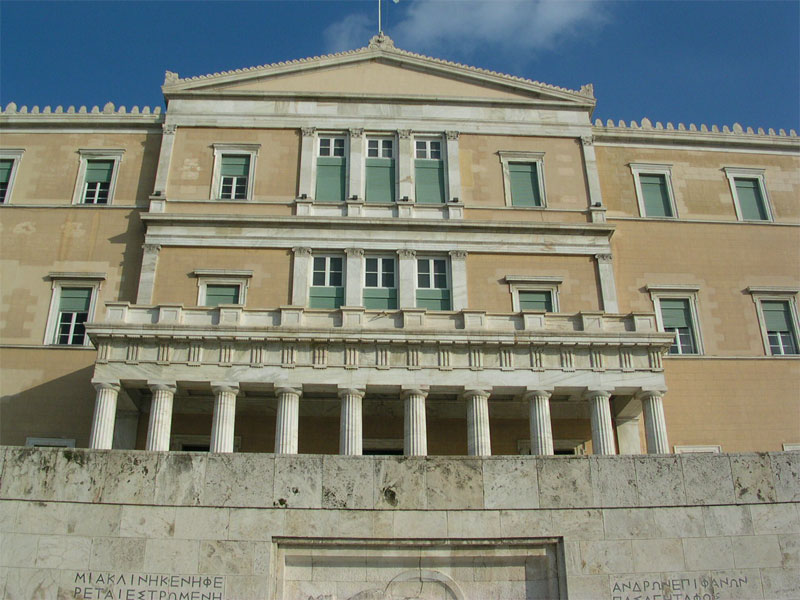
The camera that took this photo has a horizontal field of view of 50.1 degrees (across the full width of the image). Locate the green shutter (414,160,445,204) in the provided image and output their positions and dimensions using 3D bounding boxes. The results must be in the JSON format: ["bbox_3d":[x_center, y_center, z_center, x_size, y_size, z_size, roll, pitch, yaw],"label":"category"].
[{"bbox_3d":[1.447,-5.661,41.411,1.427,2.523,0.150,1,-27,-3],"label":"green shutter"}]

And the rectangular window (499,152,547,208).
[{"bbox_3d":[6.000,-5.748,41.685,2.186,3.250,0.350,1,-27,-3],"label":"rectangular window"}]

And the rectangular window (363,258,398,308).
[{"bbox_3d":[-0.871,-0.309,37.456,1.487,3.400,0.300,1,-26,-3],"label":"rectangular window"}]

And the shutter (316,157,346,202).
[{"bbox_3d":[-3.233,-5.664,40.361,1.370,2.420,0.120,1,-26,-3],"label":"shutter"}]

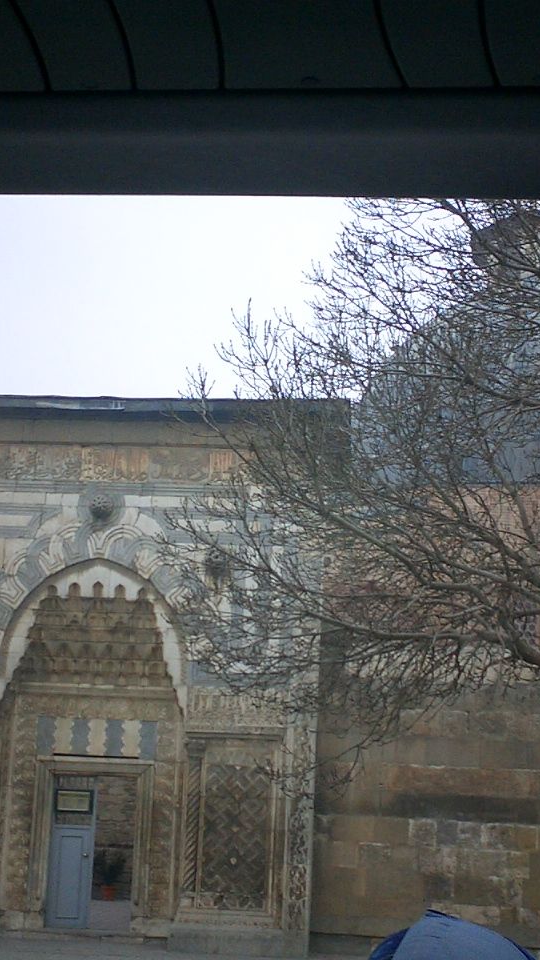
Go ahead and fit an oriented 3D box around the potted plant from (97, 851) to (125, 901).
[{"bbox_3d":[-3.202,7.916,27.384,0.600,0.952,0.600,1,-13,4],"label":"potted plant"}]

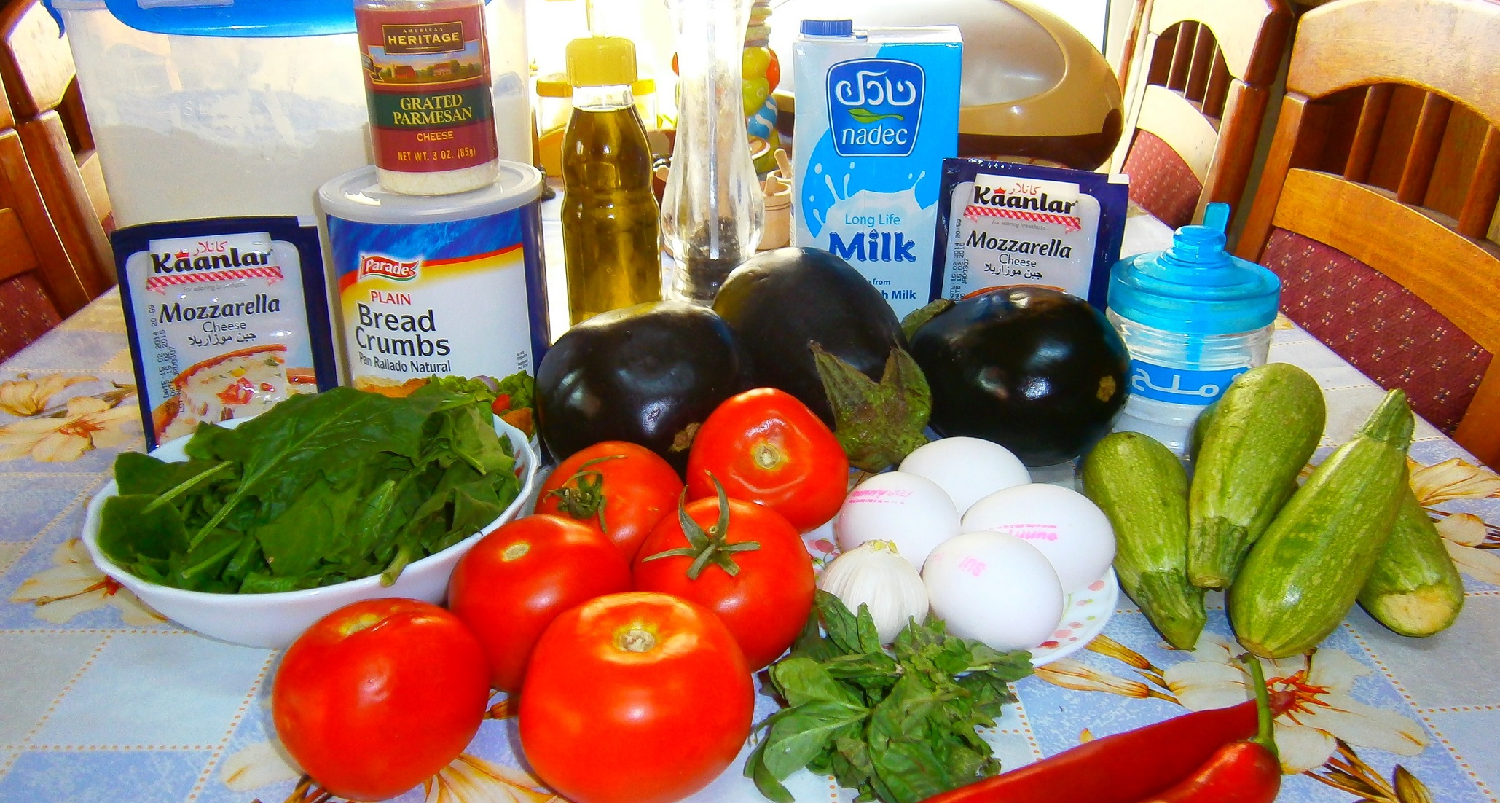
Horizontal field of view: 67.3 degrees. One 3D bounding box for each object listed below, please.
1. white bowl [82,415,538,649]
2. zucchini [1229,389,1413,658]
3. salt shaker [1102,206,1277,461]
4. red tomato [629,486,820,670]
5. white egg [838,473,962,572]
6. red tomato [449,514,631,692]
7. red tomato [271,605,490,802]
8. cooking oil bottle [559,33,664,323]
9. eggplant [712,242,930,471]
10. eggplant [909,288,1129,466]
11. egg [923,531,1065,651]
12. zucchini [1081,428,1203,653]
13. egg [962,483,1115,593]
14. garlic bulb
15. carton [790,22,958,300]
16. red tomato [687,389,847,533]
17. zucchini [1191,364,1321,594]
[{"bbox_3d":[-0.177,0.055,0.479,0.174,0.058,0.174,-1,26,0],"label":"white bowl"},{"bbox_3d":[0.243,0.043,0.462,0.045,0.045,0.170,19,39,35],"label":"zucchini"},{"bbox_3d":[0.220,-0.044,0.569,0.087,0.125,0.087,9,27,20],"label":"salt shaker"},{"bbox_3d":[-0.009,0.068,0.425,0.068,0.062,0.068,-2,34,0],"label":"red tomato"},{"bbox_3d":[0.059,0.050,0.444,0.044,0.044,0.057,-13,10,-24],"label":"white egg"},{"bbox_3d":[-0.079,0.076,0.427,0.070,0.064,0.070,-6,36,-12],"label":"red tomato"},{"bbox_3d":[-0.124,0.100,0.382,0.070,0.063,0.070,-11,28,-20],"label":"red tomato"},{"bbox_3d":[-0.080,-0.108,0.651,0.057,0.196,0.057,-4,26,-6],"label":"cooking oil bottle"},{"bbox_3d":[0.035,-0.023,0.586,0.100,0.100,0.138,-14,40,-25],"label":"eggplant"},{"bbox_3d":[0.132,-0.015,0.578,0.090,0.090,0.138,-15,22,-27],"label":"eggplant"},{"bbox_3d":[0.090,0.070,0.421,0.056,0.043,0.043,21,33,39],"label":"egg"},{"bbox_3d":[0.170,0.056,0.477,0.042,0.042,0.128,2,30,6],"label":"zucchini"},{"bbox_3d":[0.109,0.053,0.428,0.057,0.044,0.044,5,26,13],"label":"egg"},{"bbox_3d":[0.046,0.070,0.414,0.041,0.039,0.041,2,25,7],"label":"garlic bulb"},{"bbox_3d":[0.072,-0.125,0.674,0.091,0.204,0.061,2,26,4],"label":"carton"},{"bbox_3d":[0.007,0.026,0.519,0.074,0.074,0.066,-1,-18,0],"label":"red tomato"},{"bbox_3d":[0.215,0.029,0.483,0.047,0.047,0.123,14,43,29],"label":"zucchini"}]

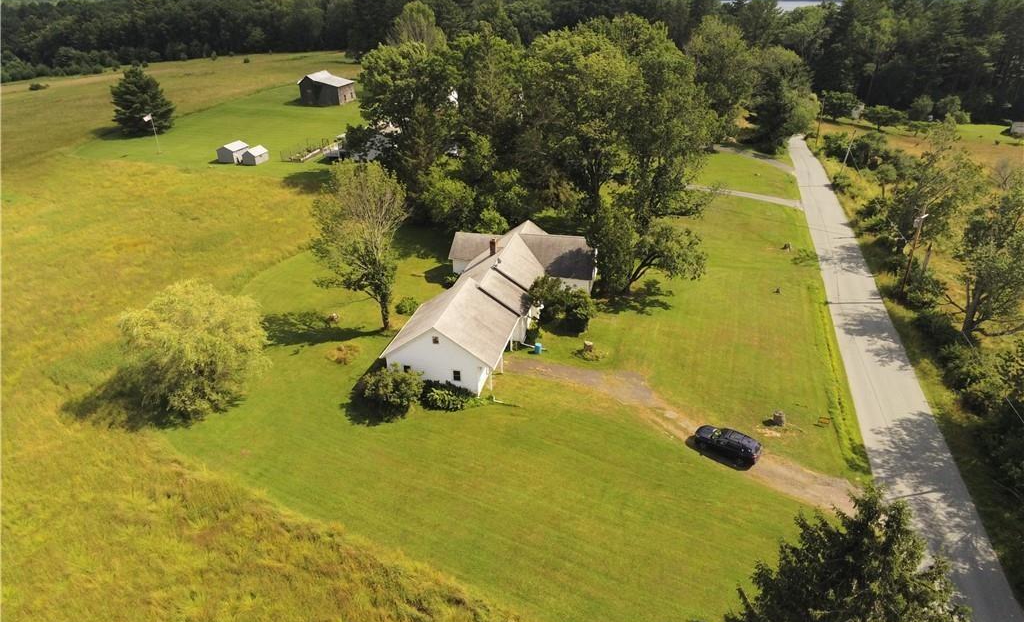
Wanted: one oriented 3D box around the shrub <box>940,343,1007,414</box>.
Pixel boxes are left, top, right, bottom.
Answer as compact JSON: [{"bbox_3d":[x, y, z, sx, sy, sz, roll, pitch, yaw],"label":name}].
[{"bbox_3d":[38.844,5.696,57.377,4.600,5.300,4.600,0,26,0],"label":"shrub"}]

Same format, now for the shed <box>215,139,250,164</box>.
[{"bbox_3d":[-54.200,-30.950,132.500,3.600,3.250,5.050,7,27,14],"label":"shed"}]

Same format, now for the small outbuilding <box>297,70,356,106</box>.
[{"bbox_3d":[-55.050,-66.250,201.540,11.600,8.500,10.800,4,26,9],"label":"small outbuilding"}]

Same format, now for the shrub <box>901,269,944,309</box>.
[{"bbox_3d":[45.828,-2.400,75.832,3.950,4.320,3.950,0,26,0],"label":"shrub"}]

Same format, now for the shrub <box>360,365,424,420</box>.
[{"bbox_3d":[-10.030,6.371,56.166,5.000,3.800,4.300,-5,26,-11],"label":"shrub"}]

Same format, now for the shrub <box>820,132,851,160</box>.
[{"bbox_3d":[68.318,-34.960,143.752,5.700,5.590,5.700,0,26,0],"label":"shrub"}]

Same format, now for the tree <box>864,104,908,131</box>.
[{"bbox_3d":[93.962,-48.720,171.764,9.820,6.720,9.820,0,26,0],"label":"tree"}]

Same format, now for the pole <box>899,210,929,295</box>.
[{"bbox_3d":[44.721,-6.494,75.787,1.200,9.964,1.000,15,30,29],"label":"pole"}]

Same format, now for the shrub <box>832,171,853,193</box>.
[{"bbox_3d":[56.422,-22.005,116.537,3.360,3.610,3.360,0,26,0],"label":"shrub"}]

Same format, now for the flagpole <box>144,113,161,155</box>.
[{"bbox_3d":[-71.844,-35.472,136.164,1.600,7.893,0.600,-13,28,-25],"label":"flagpole"}]

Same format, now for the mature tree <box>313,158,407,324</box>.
[{"bbox_3d":[-14.924,-5.760,66.151,9.333,17.000,8.800,-6,26,-12],"label":"mature tree"}]

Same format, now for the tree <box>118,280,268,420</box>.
[{"bbox_3d":[-26.266,2.918,56.682,11.240,10.380,11.240,0,26,0],"label":"tree"}]

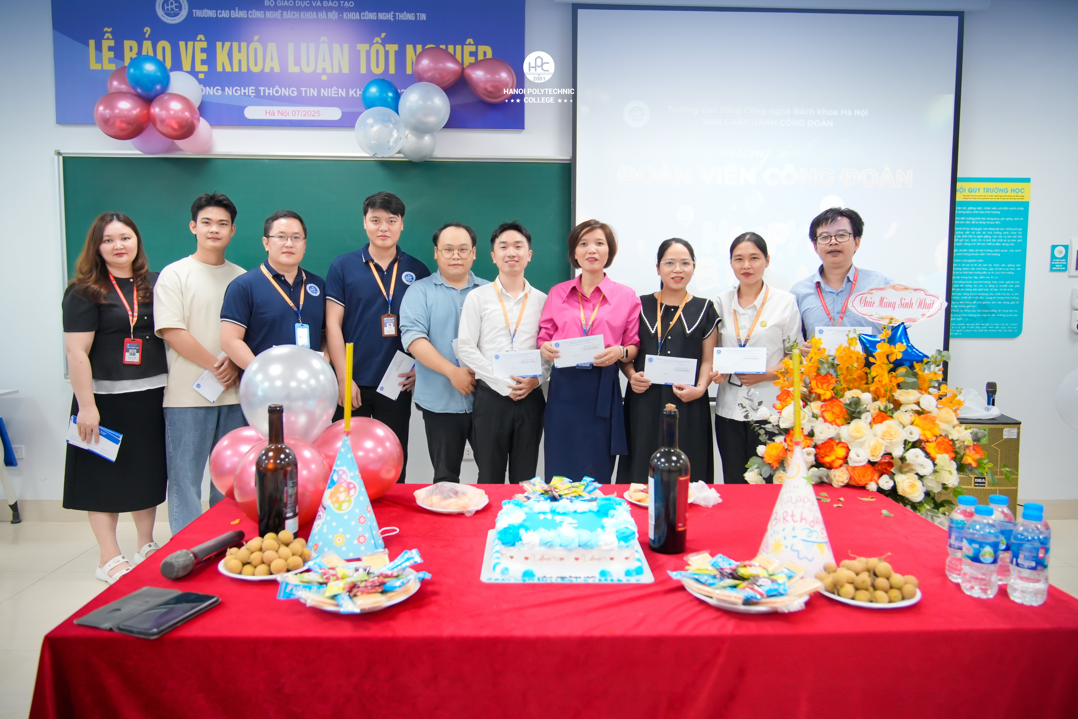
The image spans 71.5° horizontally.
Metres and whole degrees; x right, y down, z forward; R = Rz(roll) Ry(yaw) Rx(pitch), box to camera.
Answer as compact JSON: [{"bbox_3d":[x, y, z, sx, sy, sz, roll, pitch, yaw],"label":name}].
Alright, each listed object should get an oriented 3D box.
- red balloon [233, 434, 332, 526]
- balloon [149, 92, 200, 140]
[{"bbox_3d":[-0.618,0.292,1.804,0.219,0.218,0.218,0,5,0],"label":"red balloon"},{"bbox_3d":[-1.837,-1.230,3.779,0.229,0.231,0.230,0,5,0],"label":"balloon"}]

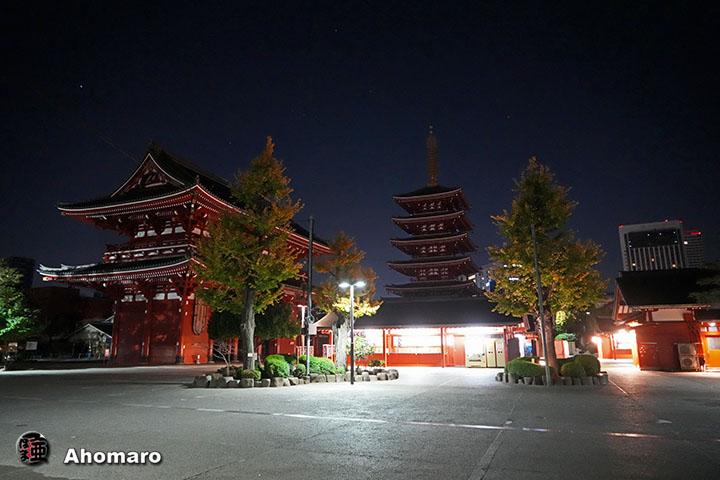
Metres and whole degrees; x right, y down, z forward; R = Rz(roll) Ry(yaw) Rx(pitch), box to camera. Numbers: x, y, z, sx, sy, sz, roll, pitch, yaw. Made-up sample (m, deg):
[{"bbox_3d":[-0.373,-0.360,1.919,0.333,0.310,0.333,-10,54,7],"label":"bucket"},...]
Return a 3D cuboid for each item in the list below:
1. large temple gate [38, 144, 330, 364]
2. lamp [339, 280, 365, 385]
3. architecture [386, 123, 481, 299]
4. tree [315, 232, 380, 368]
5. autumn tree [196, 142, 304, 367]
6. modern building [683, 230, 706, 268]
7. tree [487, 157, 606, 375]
[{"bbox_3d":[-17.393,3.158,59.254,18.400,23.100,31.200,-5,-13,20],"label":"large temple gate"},{"bbox_3d":[-0.356,3.776,20.257,1.150,4.420,0.300,-1,-13,3],"label":"lamp"},{"bbox_3d":[17.375,-2.087,110.086,18.200,51.800,18.200,-6,-14,20],"label":"architecture"},{"bbox_3d":[-0.641,3.000,22.901,3.200,6.900,3.200,0,-13,-2],"label":"tree"},{"bbox_3d":[-4.920,0.566,21.410,4.800,11.100,4.800,2,-13,-13],"label":"autumn tree"},{"bbox_3d":[307.802,46.083,434.627,24.000,97.000,24.000,-6,-14,23],"label":"modern building"},{"bbox_3d":[7.701,0.950,20.058,5.000,9.450,5.000,-6,-14,21],"label":"tree"}]

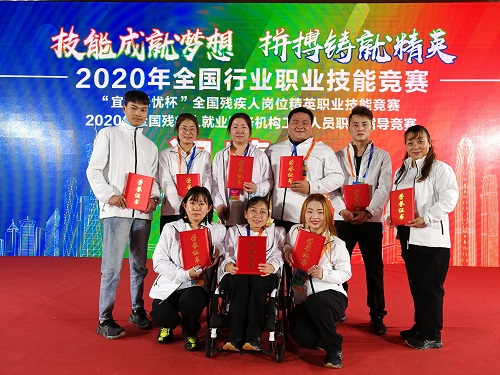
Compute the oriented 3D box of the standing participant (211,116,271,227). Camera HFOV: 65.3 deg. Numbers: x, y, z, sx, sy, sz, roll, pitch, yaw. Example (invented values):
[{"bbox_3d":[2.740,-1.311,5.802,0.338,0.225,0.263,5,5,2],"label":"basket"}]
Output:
[{"bbox_3d":[-0.060,0.247,3.080,0.480,1.680,0.370,1,-1,2],"label":"standing participant"}]

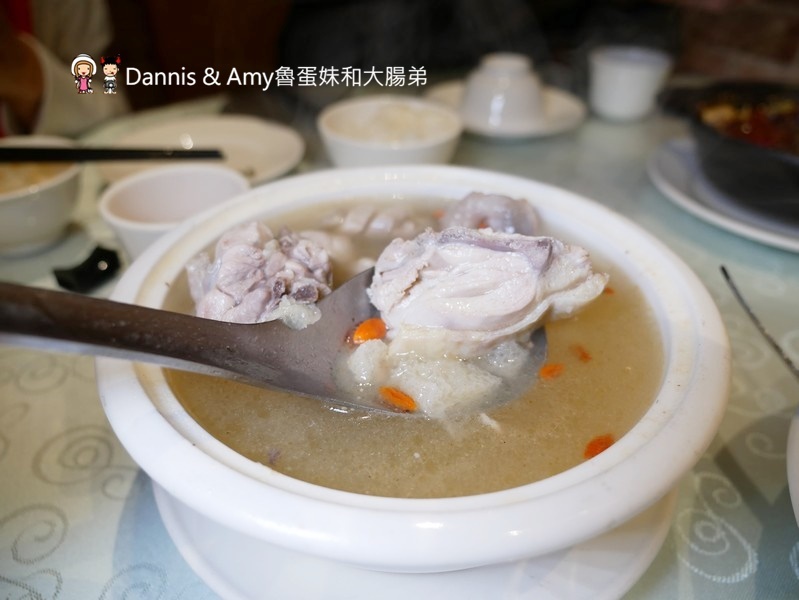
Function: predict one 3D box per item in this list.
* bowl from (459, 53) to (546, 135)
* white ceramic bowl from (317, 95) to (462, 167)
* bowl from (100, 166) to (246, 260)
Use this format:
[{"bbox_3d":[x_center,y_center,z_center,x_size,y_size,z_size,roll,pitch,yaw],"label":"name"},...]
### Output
[{"bbox_3d":[0.111,-0.225,0.580,0.089,0.051,0.089,1,38,0],"label":"bowl"},{"bbox_3d":[-0.007,-0.121,0.459,0.116,0.056,0.116,1,38,0],"label":"white ceramic bowl"},{"bbox_3d":[-0.141,-0.048,0.366,0.089,0.050,0.089,1,38,0],"label":"bowl"}]

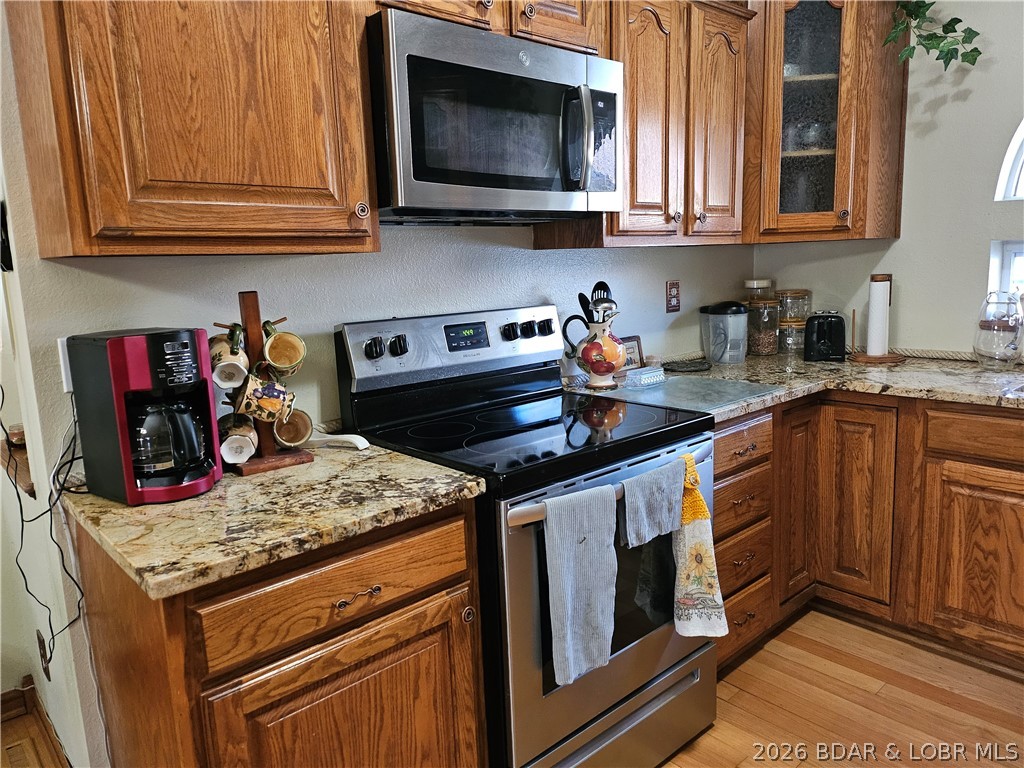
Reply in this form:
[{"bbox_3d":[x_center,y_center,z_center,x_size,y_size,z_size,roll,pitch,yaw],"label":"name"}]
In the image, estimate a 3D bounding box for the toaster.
[{"bbox_3d":[1.290,-0.205,2.933,0.154,0.188,0.250,1,10,21],"label":"toaster"}]

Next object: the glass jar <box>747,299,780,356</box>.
[{"bbox_3d":[1.103,-0.249,3.101,0.127,0.235,0.127,1,10,20],"label":"glass jar"}]

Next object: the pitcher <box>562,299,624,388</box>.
[{"bbox_3d":[0.283,-0.128,2.433,0.217,0.278,0.175,-1,9,7],"label":"pitcher"}]

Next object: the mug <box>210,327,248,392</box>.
[{"bbox_3d":[-0.631,-0.064,1.588,0.084,0.114,0.088,2,42,-38],"label":"mug"}]

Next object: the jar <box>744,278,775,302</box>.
[{"bbox_3d":[1.090,-0.410,3.141,0.112,0.099,0.112,-2,9,0],"label":"jar"}]

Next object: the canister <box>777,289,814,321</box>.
[{"bbox_3d":[1.210,-0.337,3.044,0.138,0.135,0.138,1,10,21],"label":"canister"}]

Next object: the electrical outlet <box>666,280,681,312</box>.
[{"bbox_3d":[0.657,-0.353,2.874,0.085,0.126,0.008,-10,12,-41],"label":"electrical outlet"}]

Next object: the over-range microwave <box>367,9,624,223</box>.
[{"bbox_3d":[-0.093,-0.641,1.887,0.757,0.418,0.416,-10,12,-41],"label":"over-range microwave"}]

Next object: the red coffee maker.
[{"bbox_3d":[-0.732,0.056,1.445,0.224,0.318,0.195,5,12,38],"label":"red coffee maker"}]

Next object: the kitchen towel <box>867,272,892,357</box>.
[{"bbox_3d":[1.434,-0.268,2.775,0.083,0.316,0.083,2,10,27],"label":"kitchen towel"}]

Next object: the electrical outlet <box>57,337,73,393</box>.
[{"bbox_3d":[-0.913,-0.043,1.503,0.072,0.115,0.010,-10,12,-41],"label":"electrical outlet"}]

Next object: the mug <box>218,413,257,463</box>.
[{"bbox_3d":[-0.621,0.109,1.617,0.084,0.114,0.088,2,42,-38],"label":"mug"}]

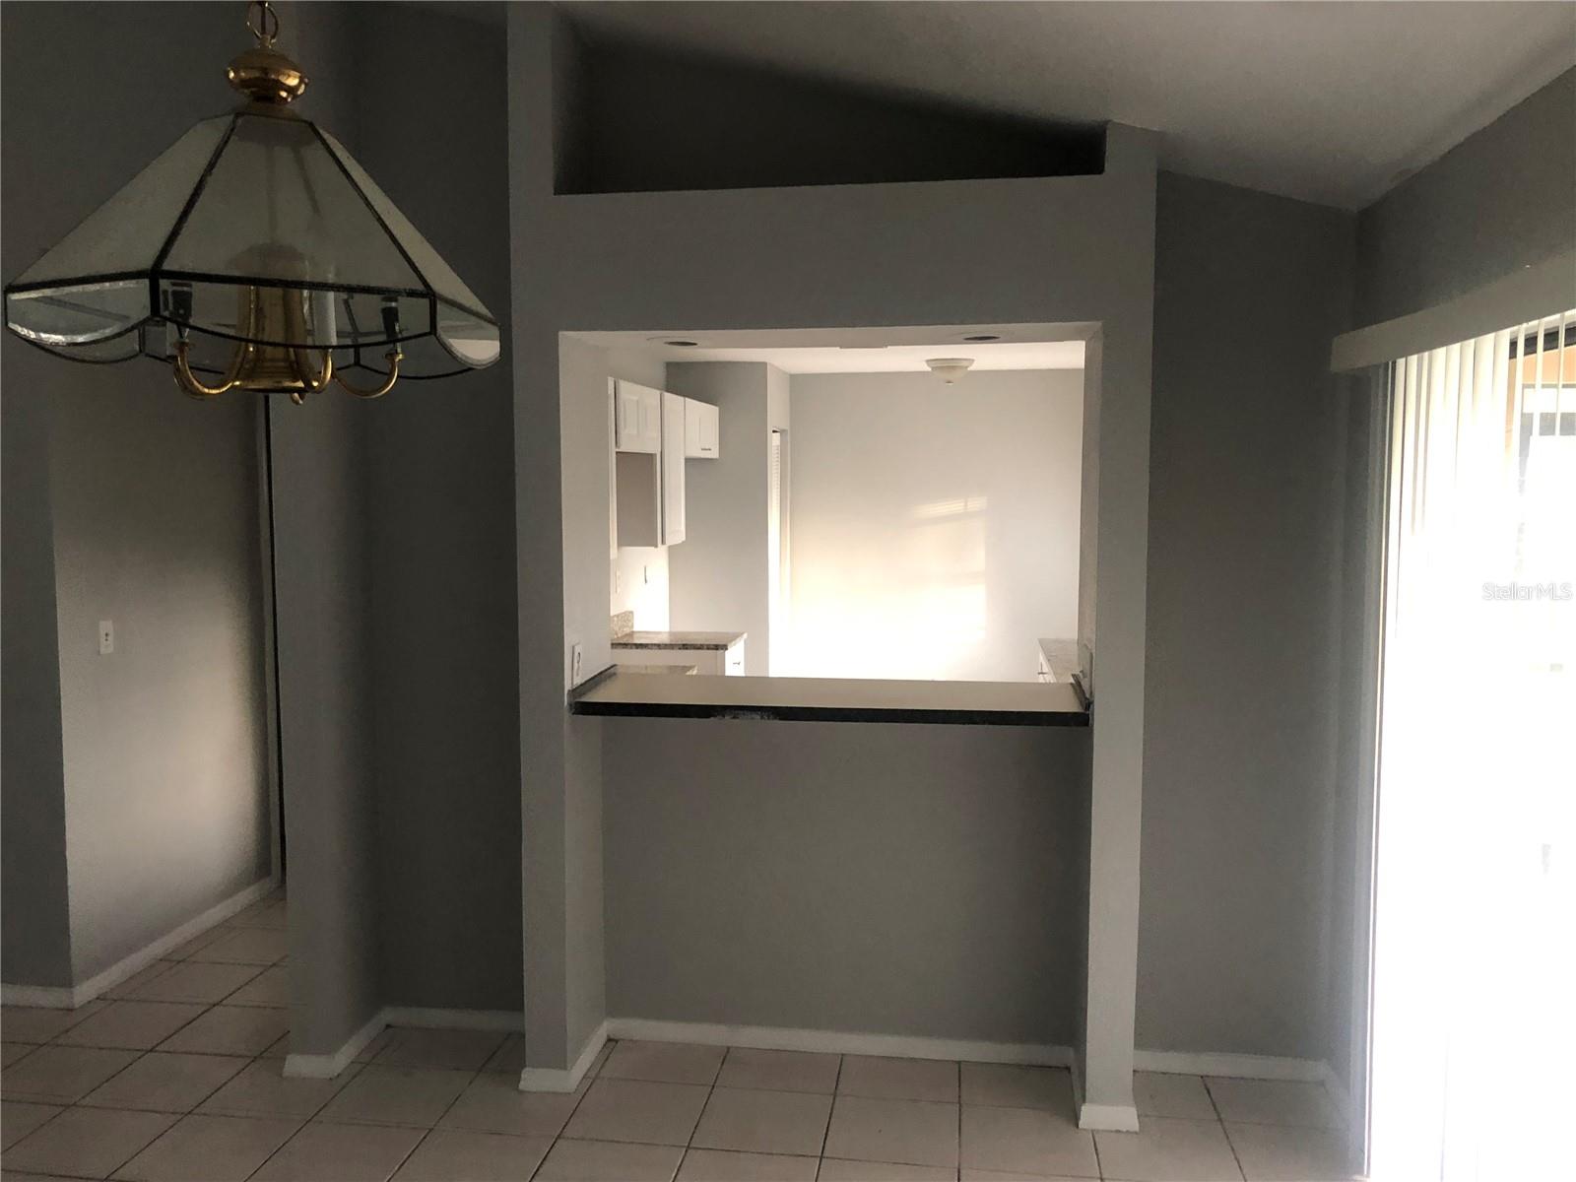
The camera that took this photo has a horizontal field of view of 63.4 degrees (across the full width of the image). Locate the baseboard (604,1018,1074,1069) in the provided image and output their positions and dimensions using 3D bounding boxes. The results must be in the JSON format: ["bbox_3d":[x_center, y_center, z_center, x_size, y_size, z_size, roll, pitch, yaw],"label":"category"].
[{"bbox_3d":[0.131,1.322,3.729,1.367,0.062,0.017,1,4,7],"label":"baseboard"}]

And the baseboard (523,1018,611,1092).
[{"bbox_3d":[-0.640,1.324,3.656,0.155,0.064,0.363,1,4,7],"label":"baseboard"}]

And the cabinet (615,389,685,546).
[{"bbox_3d":[-0.725,-0.609,6.368,0.306,0.756,0.531,1,4,7],"label":"cabinet"}]

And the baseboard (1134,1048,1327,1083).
[{"bbox_3d":[1.226,1.336,3.585,0.554,0.062,0.017,1,4,7],"label":"baseboard"}]

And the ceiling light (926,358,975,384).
[{"bbox_3d":[0.945,-1.267,7.368,0.289,0.158,0.289,1,4,7],"label":"ceiling light"}]

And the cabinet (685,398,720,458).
[{"bbox_3d":[-0.627,-0.898,7.087,0.306,0.309,0.934,1,4,7],"label":"cabinet"}]

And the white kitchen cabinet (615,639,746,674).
[{"bbox_3d":[-0.571,0.705,6.420,0.632,0.876,0.531,1,4,7],"label":"white kitchen cabinet"}]

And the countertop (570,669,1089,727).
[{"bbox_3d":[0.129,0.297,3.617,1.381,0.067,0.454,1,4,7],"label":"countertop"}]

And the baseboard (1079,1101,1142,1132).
[{"bbox_3d":[0.828,1.356,3.289,0.158,0.066,0.017,1,4,7],"label":"baseboard"}]

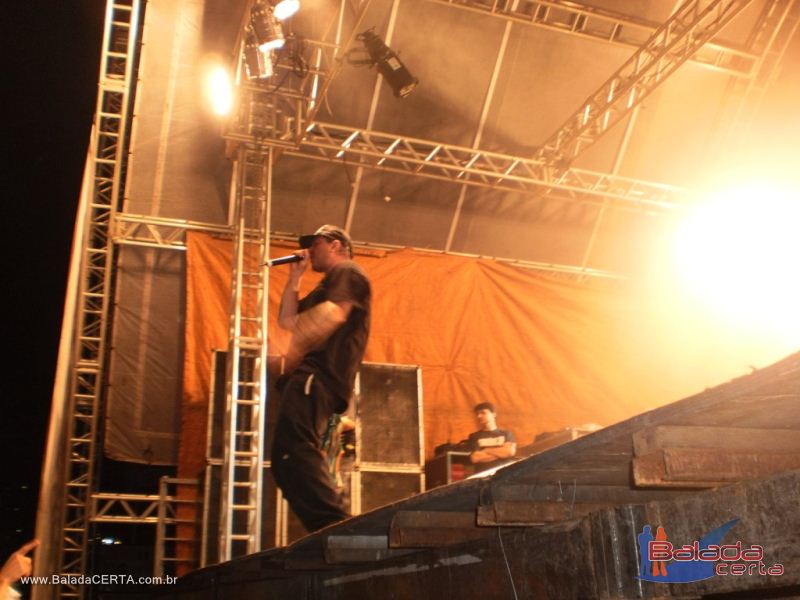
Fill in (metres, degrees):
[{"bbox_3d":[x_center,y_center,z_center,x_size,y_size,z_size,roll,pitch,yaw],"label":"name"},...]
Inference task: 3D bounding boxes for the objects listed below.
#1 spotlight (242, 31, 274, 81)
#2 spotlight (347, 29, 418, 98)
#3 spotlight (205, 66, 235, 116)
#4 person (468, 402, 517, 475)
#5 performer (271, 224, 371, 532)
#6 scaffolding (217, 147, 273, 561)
[{"bbox_3d":[-1.314,-2.271,7.726,0.260,0.420,0.270,-8,-1,17],"label":"spotlight"},{"bbox_3d":[-0.169,-2.138,7.612,0.360,0.660,0.300,-32,1,8],"label":"spotlight"},{"bbox_3d":[-1.696,-1.980,7.863,0.280,0.320,0.380,13,2,-34],"label":"spotlight"},{"bbox_3d":[0.925,1.864,8.211,0.520,1.720,0.360,-7,-21,13],"label":"person"},{"bbox_3d":[-0.404,0.399,4.232,0.500,1.730,0.520,2,-21,-10],"label":"performer"},{"bbox_3d":[-1.443,0.470,7.873,0.300,4.210,0.310,6,-22,-19],"label":"scaffolding"}]

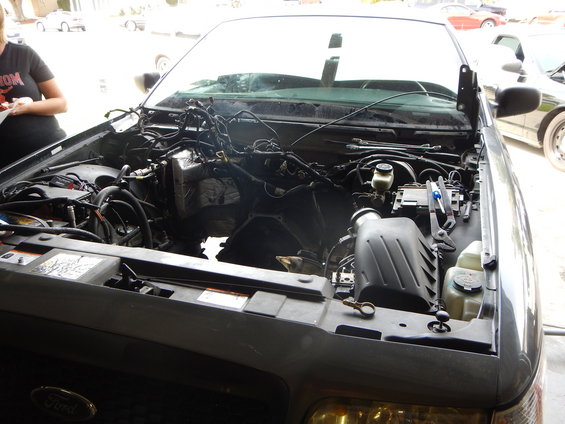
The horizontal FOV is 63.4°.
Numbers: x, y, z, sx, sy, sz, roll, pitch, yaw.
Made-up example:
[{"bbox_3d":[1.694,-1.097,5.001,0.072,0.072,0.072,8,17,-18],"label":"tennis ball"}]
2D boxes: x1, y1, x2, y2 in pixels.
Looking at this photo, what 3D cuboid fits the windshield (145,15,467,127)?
[{"bbox_3d":[0.124,-0.718,2.258,1.570,0.130,0.880,7,54,16],"label":"windshield"}]

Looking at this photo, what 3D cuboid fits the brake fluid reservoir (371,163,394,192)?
[{"bbox_3d":[0.359,-0.123,1.640,0.080,0.092,0.090,7,25,16],"label":"brake fluid reservoir"}]

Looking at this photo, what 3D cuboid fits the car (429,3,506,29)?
[{"bbox_3d":[9.180,-10.150,24.000,4.650,1.370,1.850,3,24,8],"label":"car"}]

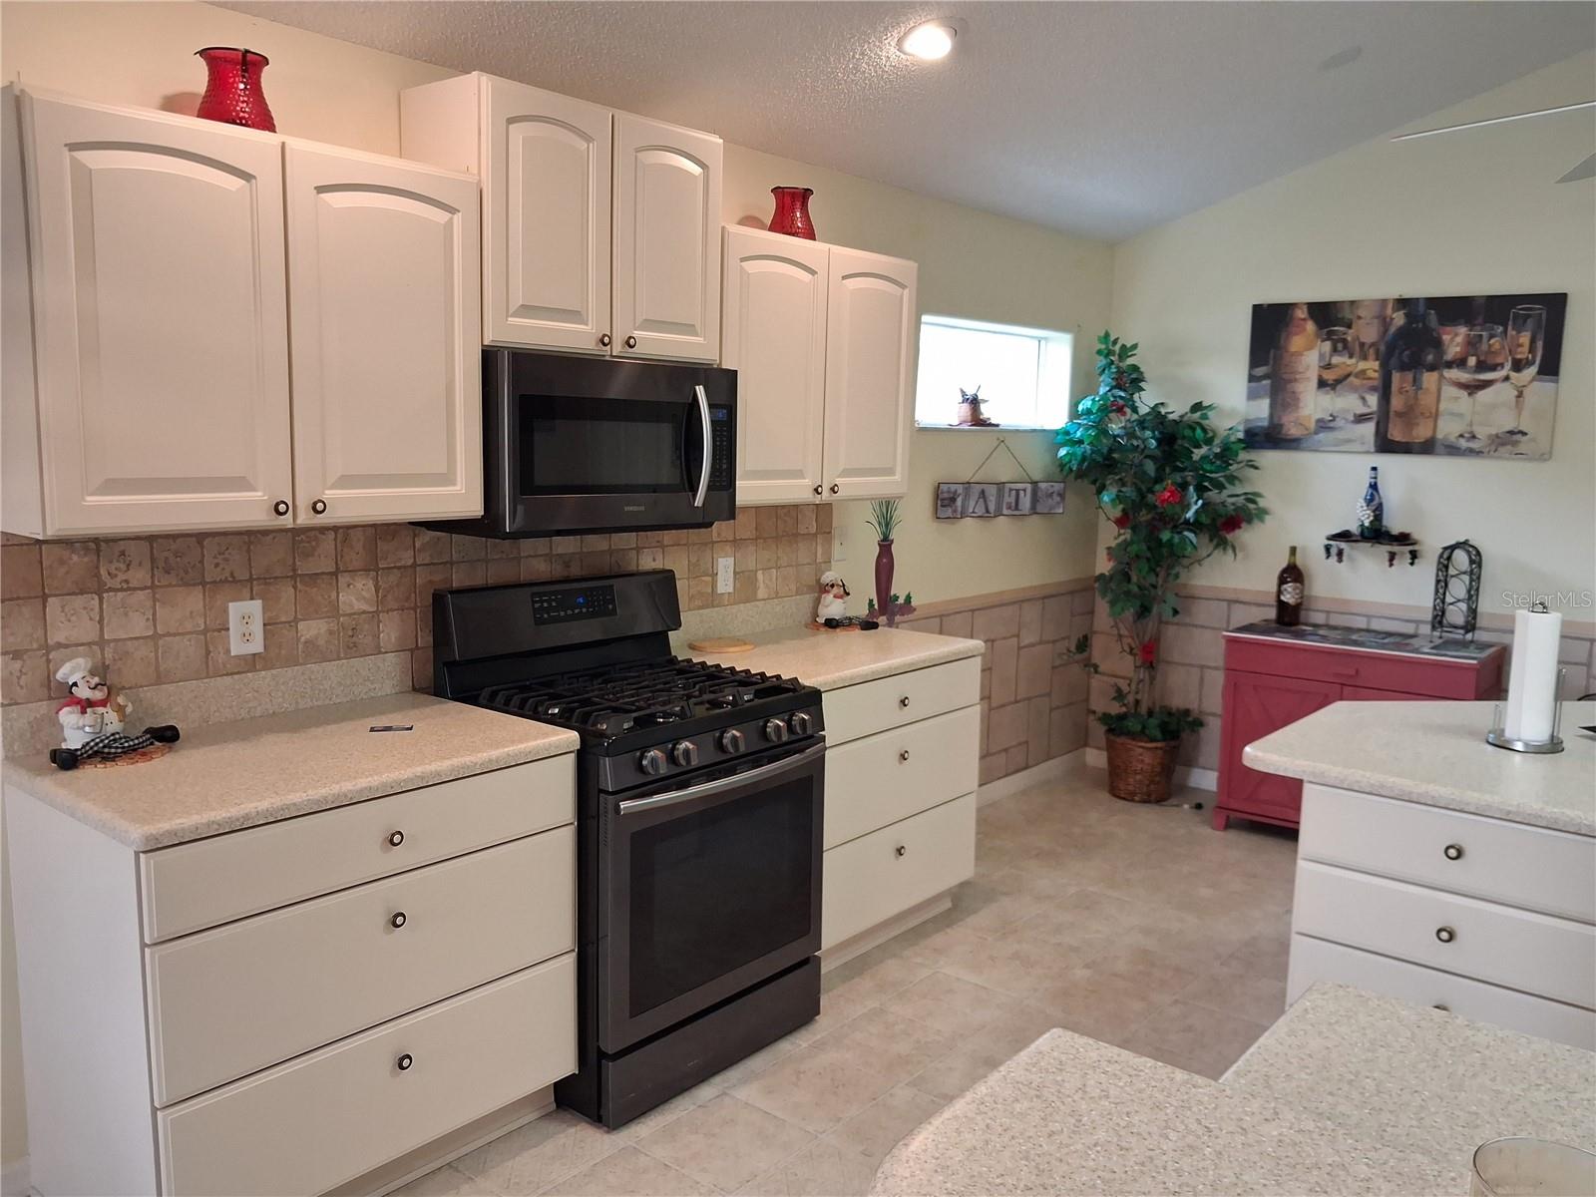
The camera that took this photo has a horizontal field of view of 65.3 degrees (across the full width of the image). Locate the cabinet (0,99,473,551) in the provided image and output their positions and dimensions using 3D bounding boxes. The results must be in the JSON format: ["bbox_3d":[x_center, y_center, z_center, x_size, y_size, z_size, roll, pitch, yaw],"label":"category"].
[{"bbox_3d":[-1.131,-0.534,2.563,0.330,0.760,0.915,8,10,39],"label":"cabinet"}]

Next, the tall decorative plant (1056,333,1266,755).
[{"bbox_3d":[1.530,-0.141,5.334,0.730,1.970,0.620,8,10,39],"label":"tall decorative plant"}]

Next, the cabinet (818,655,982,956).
[{"bbox_3d":[0.059,0.617,3.897,0.630,0.870,0.890,8,10,39],"label":"cabinet"}]

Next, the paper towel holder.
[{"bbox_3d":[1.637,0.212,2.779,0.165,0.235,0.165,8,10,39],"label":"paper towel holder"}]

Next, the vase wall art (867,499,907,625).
[{"bbox_3d":[0.332,-0.145,4.599,0.045,0.475,0.220,8,11,40],"label":"vase wall art"}]

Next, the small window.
[{"bbox_3d":[0.788,-0.913,5.183,0.140,0.430,1.210,8,10,39],"label":"small window"}]

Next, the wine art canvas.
[{"bbox_3d":[2.402,-0.888,5.026,1.165,0.615,0.035,8,10,39],"label":"wine art canvas"}]

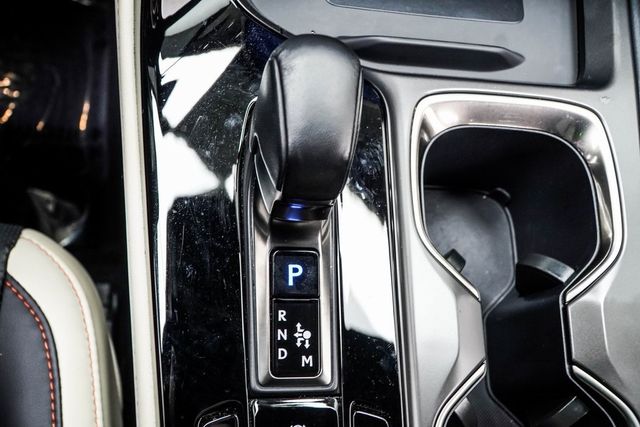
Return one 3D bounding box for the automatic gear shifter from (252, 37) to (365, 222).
[{"bbox_3d":[-0.005,-0.038,0.335,0.049,0.082,0.060,-3,66,-1],"label":"automatic gear shifter"}]

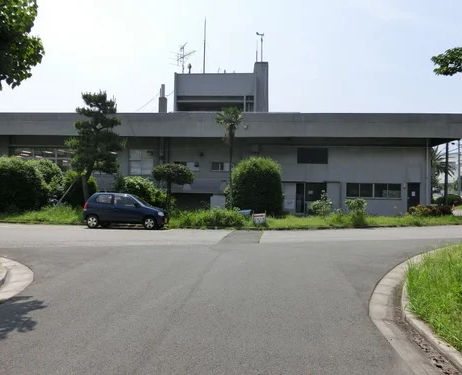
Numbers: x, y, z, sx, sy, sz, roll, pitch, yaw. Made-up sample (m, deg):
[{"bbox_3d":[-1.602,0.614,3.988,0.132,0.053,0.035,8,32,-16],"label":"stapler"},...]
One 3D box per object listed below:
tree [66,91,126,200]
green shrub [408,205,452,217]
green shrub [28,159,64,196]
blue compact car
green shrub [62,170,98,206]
[{"bbox_3d":[-6.656,-1.515,20.500,2.900,6.100,2.800,1,-1,3],"label":"tree"},{"bbox_3d":[11.335,1.426,23.800,2.500,0.820,1.300,1,-1,3],"label":"green shrub"},{"bbox_3d":[-10.413,-0.044,23.187,2.200,3.015,2.100,1,0,6],"label":"green shrub"},{"bbox_3d":[-4.130,0.935,17.250,3.395,1.450,1.475,1,0,7],"label":"blue compact car"},{"bbox_3d":[-7.884,0.354,21.800,1.850,2.350,1.800,1,-1,3],"label":"green shrub"}]

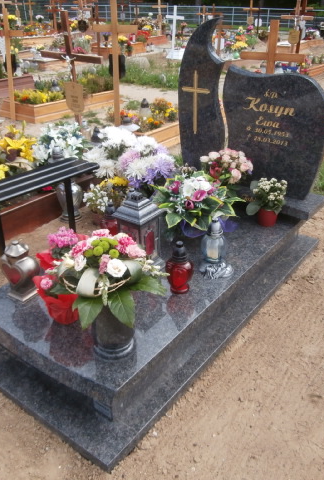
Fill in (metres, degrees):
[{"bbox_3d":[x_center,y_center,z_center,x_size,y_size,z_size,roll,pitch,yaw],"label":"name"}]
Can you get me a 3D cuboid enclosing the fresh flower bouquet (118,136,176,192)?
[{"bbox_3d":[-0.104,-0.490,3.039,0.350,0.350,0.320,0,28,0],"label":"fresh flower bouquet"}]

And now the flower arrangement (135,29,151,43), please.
[{"bbox_3d":[-0.690,-7.236,15.700,0.550,0.500,0.500,-2,27,-2],"label":"flower arrangement"}]

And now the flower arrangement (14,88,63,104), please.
[{"bbox_3d":[-1.928,-2.187,6.797,0.700,0.200,0.450,18,33,33],"label":"flower arrangement"}]

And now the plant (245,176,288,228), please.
[{"bbox_3d":[0.657,-0.231,2.701,0.240,0.270,0.230,6,28,13],"label":"plant"}]

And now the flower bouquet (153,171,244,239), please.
[{"bbox_3d":[0.222,-0.199,2.608,0.480,0.330,0.420,2,27,5],"label":"flower bouquet"}]

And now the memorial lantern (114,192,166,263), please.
[{"bbox_3d":[-0.109,-0.035,2.117,0.178,0.405,0.178,19,33,32],"label":"memorial lantern"}]

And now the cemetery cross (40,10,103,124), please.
[{"bbox_3d":[-0.758,-1.247,3.908,0.720,1.360,0.110,18,33,33],"label":"cemetery cross"}]

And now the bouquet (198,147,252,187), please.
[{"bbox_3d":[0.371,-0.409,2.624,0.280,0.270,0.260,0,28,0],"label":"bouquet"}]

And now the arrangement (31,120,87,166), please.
[{"bbox_3d":[-0.848,-0.798,3.670,0.420,0.390,0.360,-7,28,-11],"label":"arrangement"}]

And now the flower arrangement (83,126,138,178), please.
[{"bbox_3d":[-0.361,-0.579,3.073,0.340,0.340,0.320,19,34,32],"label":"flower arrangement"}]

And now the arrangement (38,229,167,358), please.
[{"bbox_3d":[-0.192,0.223,1.653,0.430,0.460,0.410,-5,27,-7],"label":"arrangement"}]

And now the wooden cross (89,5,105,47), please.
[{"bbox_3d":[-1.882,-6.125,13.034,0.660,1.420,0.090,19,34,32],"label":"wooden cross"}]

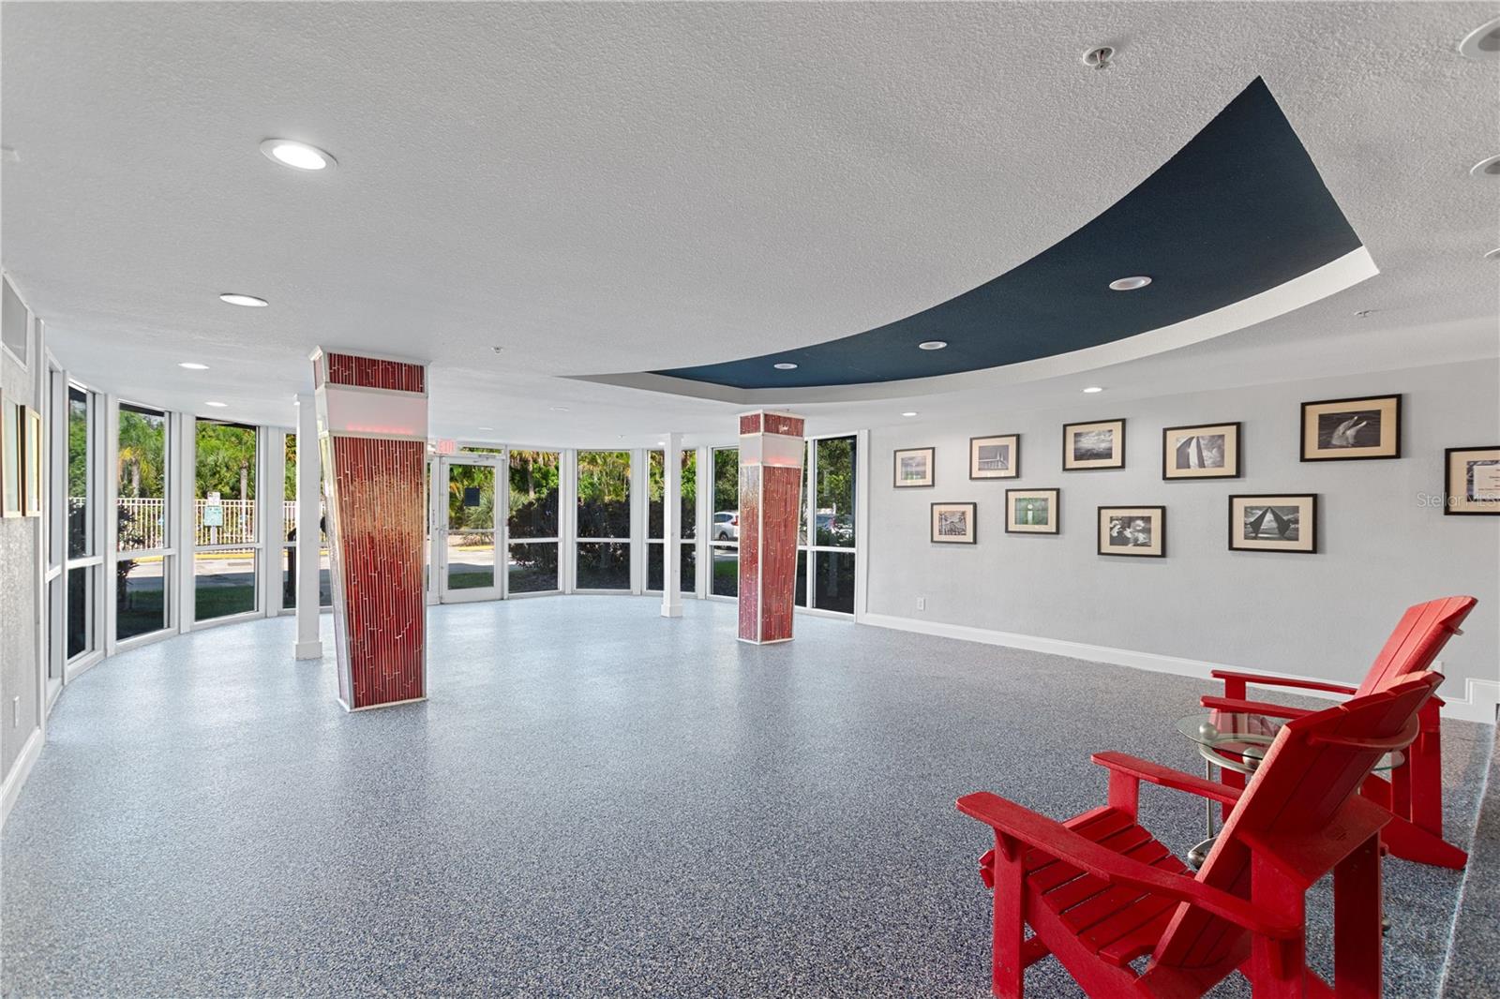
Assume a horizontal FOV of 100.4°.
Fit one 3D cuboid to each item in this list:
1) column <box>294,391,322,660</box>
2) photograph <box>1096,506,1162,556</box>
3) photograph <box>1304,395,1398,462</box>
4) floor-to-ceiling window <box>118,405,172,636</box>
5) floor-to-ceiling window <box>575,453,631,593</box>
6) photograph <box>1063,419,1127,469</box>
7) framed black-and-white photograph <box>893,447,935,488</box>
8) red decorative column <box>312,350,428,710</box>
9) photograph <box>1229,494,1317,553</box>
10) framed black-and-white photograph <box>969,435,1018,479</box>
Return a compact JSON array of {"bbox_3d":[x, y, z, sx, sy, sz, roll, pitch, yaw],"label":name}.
[{"bbox_3d":[-4.149,0.258,5.885,0.180,2.440,0.180,1,-1,-44],"label":"column"},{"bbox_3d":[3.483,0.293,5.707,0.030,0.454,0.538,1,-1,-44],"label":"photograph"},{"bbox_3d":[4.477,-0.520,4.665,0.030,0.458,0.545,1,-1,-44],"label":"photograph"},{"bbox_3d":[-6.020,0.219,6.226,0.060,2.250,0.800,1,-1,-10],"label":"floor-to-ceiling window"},{"bbox_3d":[-2.445,0.352,10.426,0.930,2.330,0.060,1,-1,0],"label":"floor-to-ceiling window"},{"bbox_3d":[3.279,-0.513,5.967,0.030,0.475,0.547,2,-1,-43],"label":"photograph"},{"bbox_3d":[1.932,-0.369,7.385,0.030,0.475,0.547,2,-1,-43],"label":"framed black-and-white photograph"},{"bbox_3d":[-2.670,0.220,4.425,0.660,2.420,0.420,2,-1,-40],"label":"red decorative column"},{"bbox_3d":[4.173,0.191,4.999,0.030,0.475,0.547,2,-1,-43],"label":"photograph"},{"bbox_3d":[2.605,-0.448,6.677,0.030,0.475,0.547,2,-1,-43],"label":"framed black-and-white photograph"}]

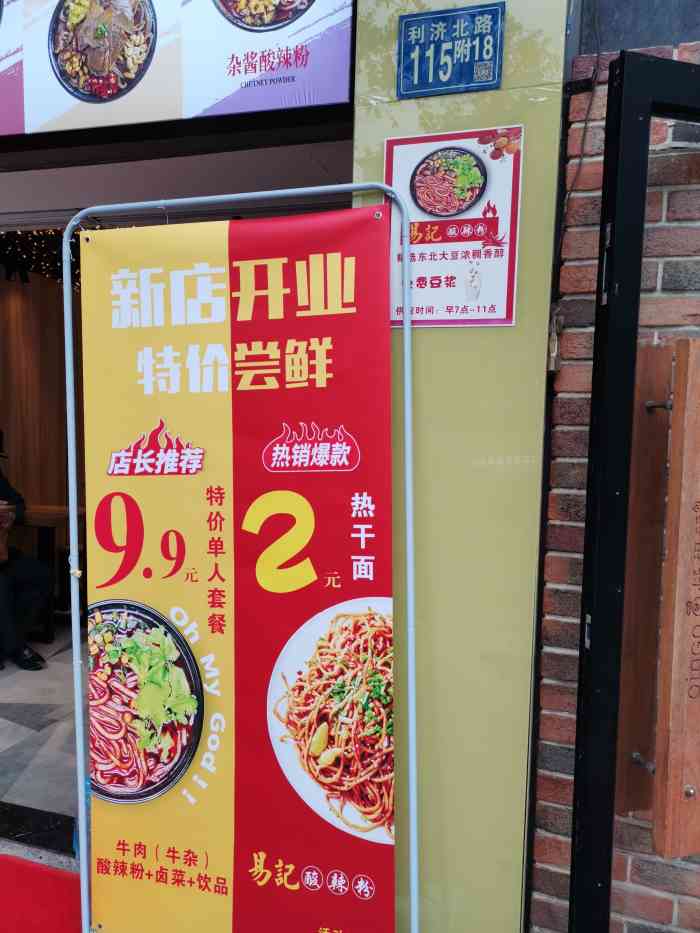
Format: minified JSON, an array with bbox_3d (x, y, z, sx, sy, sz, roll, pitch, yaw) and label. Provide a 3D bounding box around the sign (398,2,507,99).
[{"bbox_3d":[0.224,-0.939,1.585,0.239,0.188,0.012,3,4,16],"label":"sign"}]

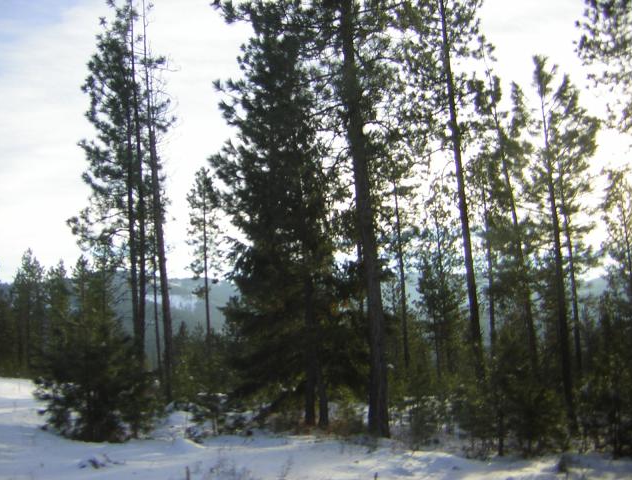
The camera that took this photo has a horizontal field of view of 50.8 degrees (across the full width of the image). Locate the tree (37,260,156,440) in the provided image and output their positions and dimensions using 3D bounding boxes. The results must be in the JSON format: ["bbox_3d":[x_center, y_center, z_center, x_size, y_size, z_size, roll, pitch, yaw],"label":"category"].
[{"bbox_3d":[-3.628,1.777,11.000,1.950,3.000,1.950,-4,-6,0],"label":"tree"}]

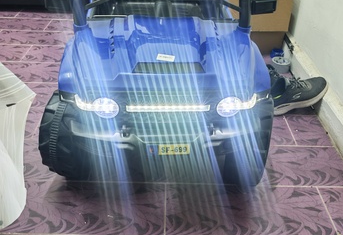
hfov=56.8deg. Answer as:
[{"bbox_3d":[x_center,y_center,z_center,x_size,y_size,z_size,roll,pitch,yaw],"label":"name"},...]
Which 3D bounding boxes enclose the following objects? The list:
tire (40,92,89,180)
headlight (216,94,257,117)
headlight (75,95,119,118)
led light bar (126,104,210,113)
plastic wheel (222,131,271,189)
[{"bbox_3d":[-0.337,0.048,1.167,0.140,0.375,0.375,9,39,8],"label":"tire"},{"bbox_3d":[0.184,-0.042,0.896,0.122,0.068,0.055,0,38,-4],"label":"headlight"},{"bbox_3d":[-0.203,-0.038,0.867,0.124,0.068,0.055,0,38,-4],"label":"headlight"},{"bbox_3d":[-0.008,-0.030,0.871,0.231,0.025,0.025,0,38,-4],"label":"led light bar"},{"bbox_3d":[0.278,0.073,1.178,0.140,0.375,0.375,9,39,8],"label":"plastic wheel"}]

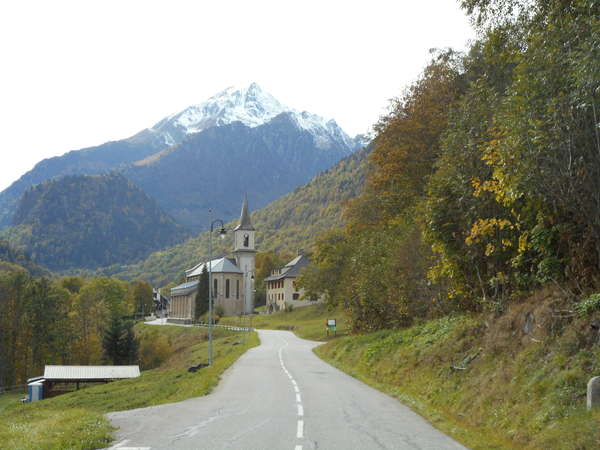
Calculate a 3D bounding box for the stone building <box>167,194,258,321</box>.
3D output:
[{"bbox_3d":[-20.000,8.419,239.189,15.200,28.000,29.000,2,-5,-17],"label":"stone building"}]

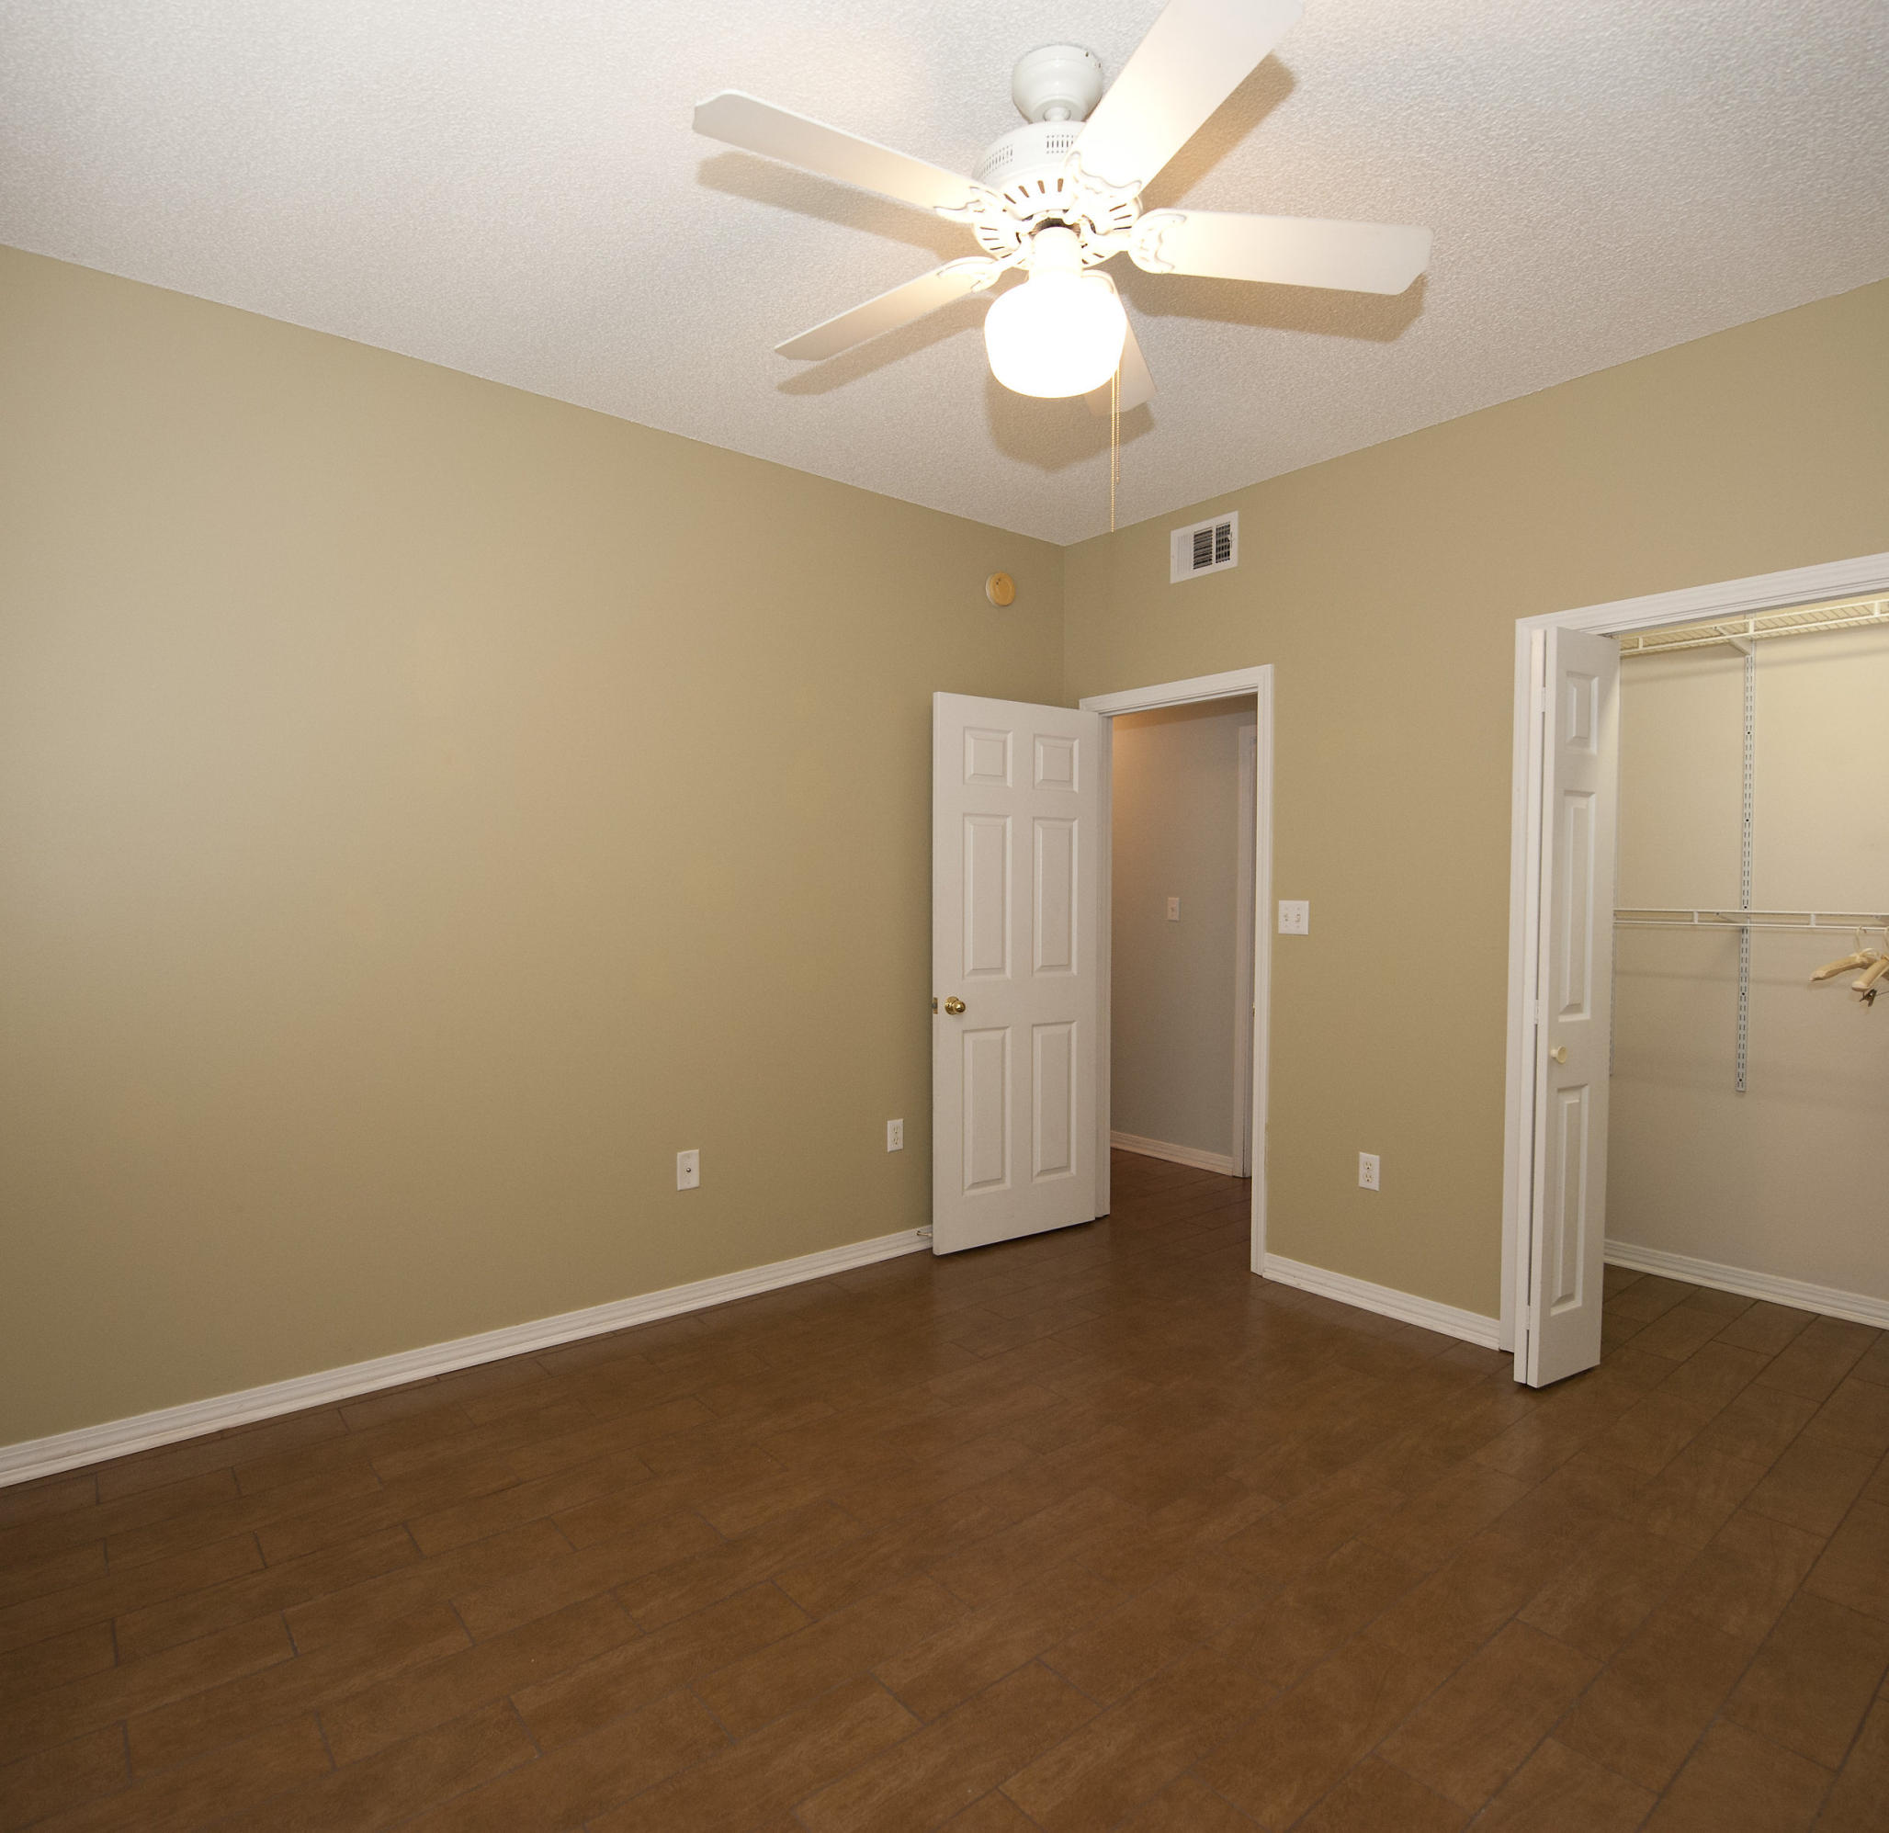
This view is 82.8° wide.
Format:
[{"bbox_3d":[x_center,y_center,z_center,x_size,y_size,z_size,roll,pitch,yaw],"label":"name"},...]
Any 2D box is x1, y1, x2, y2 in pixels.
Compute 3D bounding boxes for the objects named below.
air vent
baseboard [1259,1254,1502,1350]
[{"bbox_3d":[0.954,-1.361,3.957,0.022,0.198,0.302,-1,2,-39],"label":"air vent"},{"bbox_3d":[1.389,1.240,3.483,0.018,0.085,0.805,-1,2,-39],"label":"baseboard"}]

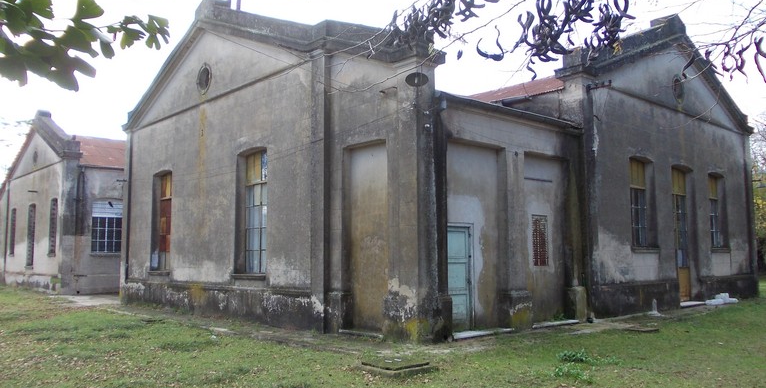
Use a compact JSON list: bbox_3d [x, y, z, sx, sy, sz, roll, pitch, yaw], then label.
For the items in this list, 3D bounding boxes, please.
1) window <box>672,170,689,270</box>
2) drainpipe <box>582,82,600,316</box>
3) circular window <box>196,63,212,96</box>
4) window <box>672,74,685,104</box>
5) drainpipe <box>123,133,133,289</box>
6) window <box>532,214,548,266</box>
[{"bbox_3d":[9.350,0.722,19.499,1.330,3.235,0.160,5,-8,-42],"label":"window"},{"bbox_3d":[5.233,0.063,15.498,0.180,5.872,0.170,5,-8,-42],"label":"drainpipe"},{"bbox_3d":[-5.192,-3.351,18.136,0.150,0.940,0.950,5,-8,-42],"label":"circular window"},{"bbox_3d":[9.388,-3.330,19.726,0.940,0.950,0.150,5,-8,-42],"label":"window"},{"bbox_3d":[-9.050,0.487,21.960,0.140,5.400,0.150,5,-8,-42],"label":"drainpipe"},{"bbox_3d":[3.676,1.085,14.426,0.621,1.217,0.110,5,-8,-42],"label":"window"}]

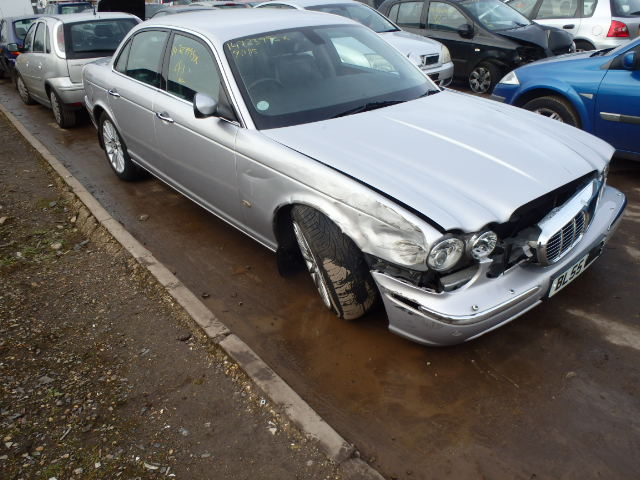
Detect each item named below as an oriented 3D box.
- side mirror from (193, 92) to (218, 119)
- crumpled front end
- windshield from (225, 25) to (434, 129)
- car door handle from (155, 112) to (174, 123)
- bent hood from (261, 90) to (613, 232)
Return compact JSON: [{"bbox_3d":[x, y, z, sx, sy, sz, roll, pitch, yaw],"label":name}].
[{"bbox_3d":[-0.619,-0.745,2.853,0.180,0.145,0.120,-21,31,-33],"label":"side mirror"},{"bbox_3d":[1.086,0.052,2.608,1.820,0.380,0.520,-21,31,-33],"label":"crumpled front end"},{"bbox_3d":[0.103,-1.137,3.372,1.548,0.166,0.915,-21,64,-33],"label":"windshield"},{"bbox_3d":[-1.027,-0.808,3.443,0.060,0.055,0.210,-21,31,-33],"label":"car door handle"},{"bbox_3d":[0.691,-0.560,2.844,1.520,0.240,1.358,-21,37,-33],"label":"bent hood"}]

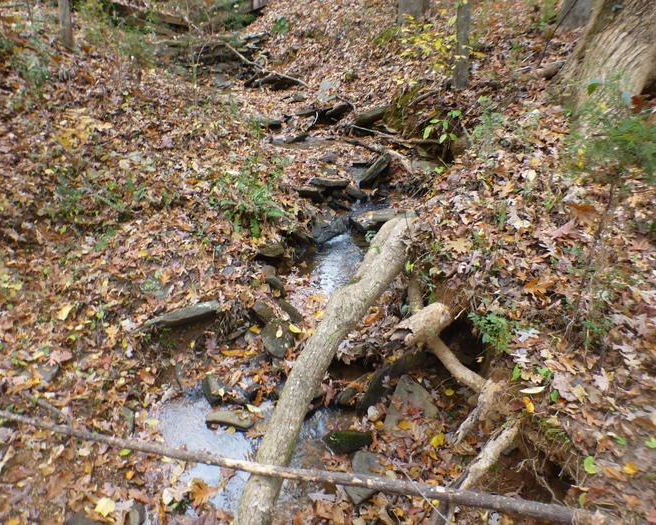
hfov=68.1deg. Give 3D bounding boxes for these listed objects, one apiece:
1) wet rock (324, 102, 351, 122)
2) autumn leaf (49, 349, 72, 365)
[{"bbox_3d":[0.121,-1.916,6.200,0.320,0.220,0.250,0,19,0],"label":"wet rock"},{"bbox_3d":[-1.488,0.523,2.700,0.110,0.020,0.090,7,33,-4],"label":"autumn leaf"}]

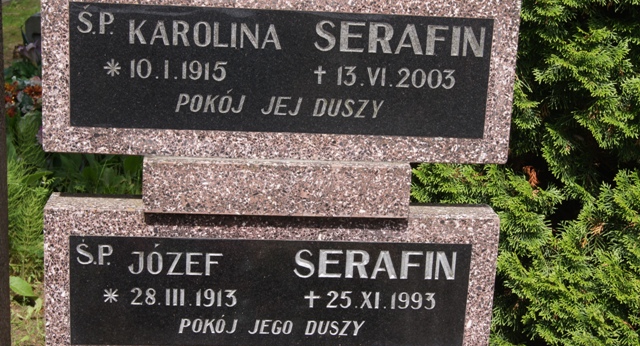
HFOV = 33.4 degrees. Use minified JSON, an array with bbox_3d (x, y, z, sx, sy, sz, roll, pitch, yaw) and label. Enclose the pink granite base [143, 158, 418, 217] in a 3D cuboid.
[{"bbox_3d":[-0.076,0.013,1.896,0.458,0.094,0.134,1,14,-5],"label":"pink granite base"}]

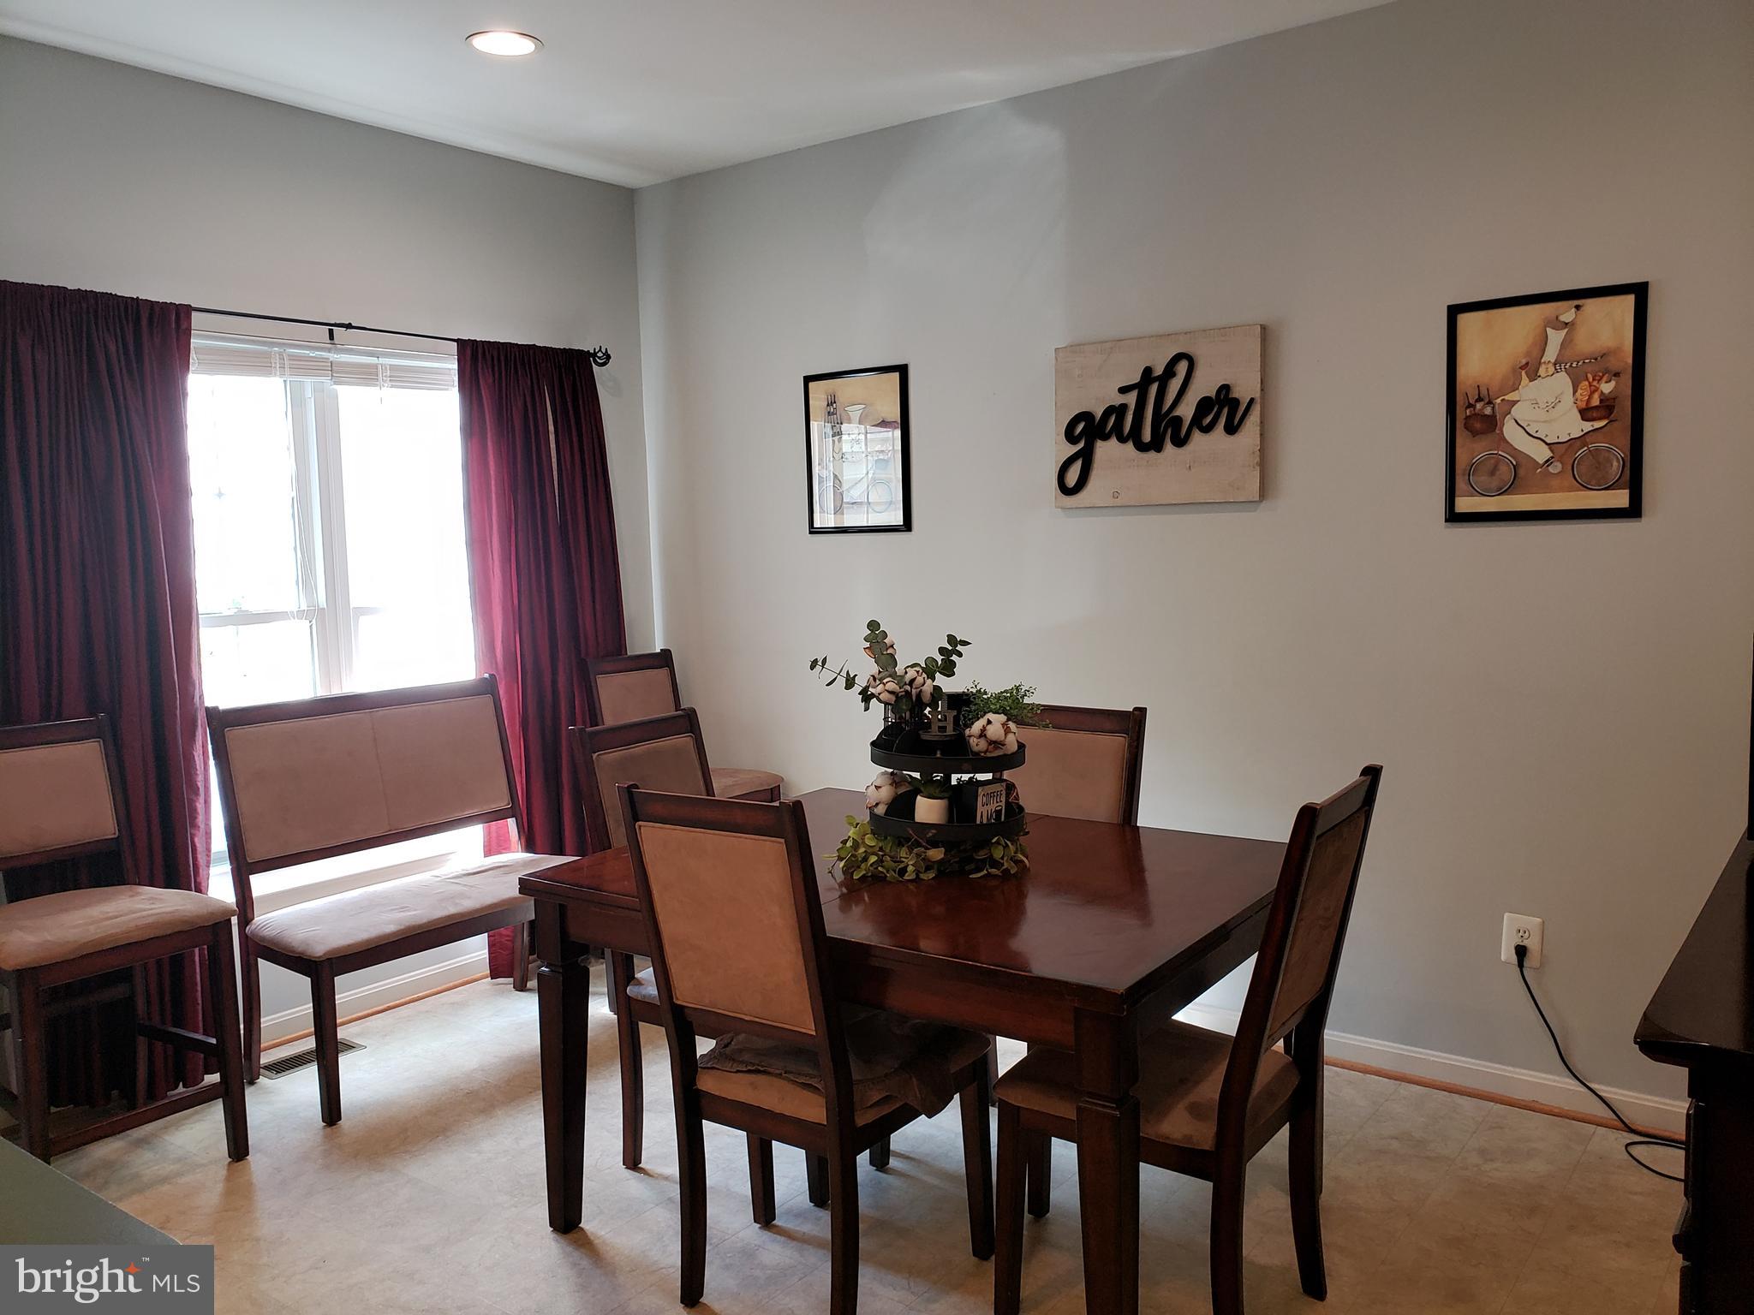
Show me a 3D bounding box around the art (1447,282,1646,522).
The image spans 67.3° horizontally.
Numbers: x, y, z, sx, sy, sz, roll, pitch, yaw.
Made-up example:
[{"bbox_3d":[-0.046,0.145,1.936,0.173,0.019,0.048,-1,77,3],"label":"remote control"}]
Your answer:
[{"bbox_3d":[1.582,-0.592,3.125,0.425,0.528,0.025,3,7,37],"label":"art"}]

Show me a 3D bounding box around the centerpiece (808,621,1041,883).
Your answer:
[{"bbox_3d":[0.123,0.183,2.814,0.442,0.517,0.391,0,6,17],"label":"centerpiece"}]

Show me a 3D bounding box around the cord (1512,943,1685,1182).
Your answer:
[{"bbox_3d":[1.689,0.932,3.088,0.411,0.431,0.221,3,7,37],"label":"cord"}]

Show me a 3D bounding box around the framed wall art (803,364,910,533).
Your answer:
[{"bbox_3d":[-0.059,-0.676,4.343,0.424,0.526,0.025,3,7,37],"label":"framed wall art"}]

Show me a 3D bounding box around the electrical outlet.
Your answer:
[{"bbox_3d":[1.605,0.704,3.275,0.086,0.126,0.014,3,7,37],"label":"electrical outlet"}]

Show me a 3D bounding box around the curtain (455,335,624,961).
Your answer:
[{"bbox_3d":[-1.111,0.006,4.578,0.130,2.107,0.662,3,7,38],"label":"curtain"}]

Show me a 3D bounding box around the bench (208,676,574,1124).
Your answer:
[{"bbox_3d":[-1.328,0.625,3.867,0.602,1.033,0.973,4,8,41],"label":"bench"}]

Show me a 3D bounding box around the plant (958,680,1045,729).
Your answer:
[{"bbox_3d":[0.268,0.114,2.829,0.181,0.141,0.161,0,6,12],"label":"plant"}]

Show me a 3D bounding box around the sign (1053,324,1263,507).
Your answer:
[{"bbox_3d":[0.788,-0.661,3.703,0.620,0.463,0.038,3,7,37],"label":"sign"}]

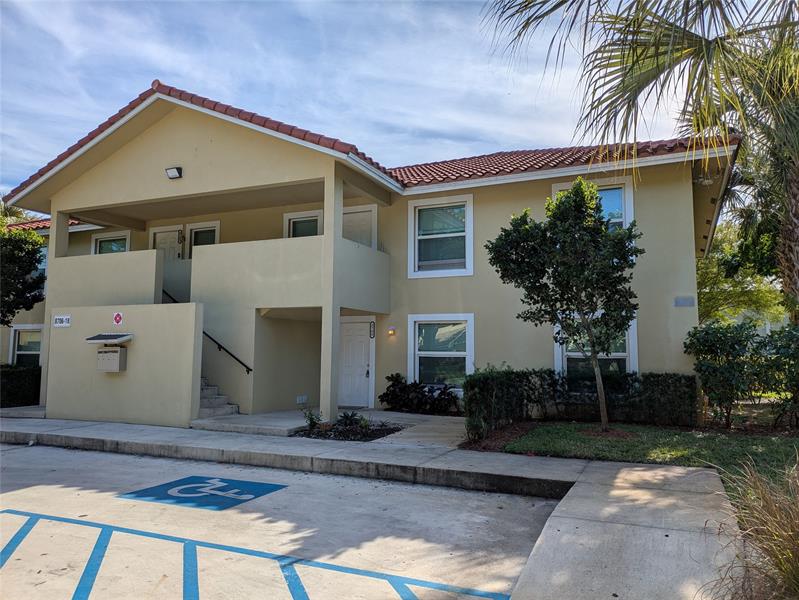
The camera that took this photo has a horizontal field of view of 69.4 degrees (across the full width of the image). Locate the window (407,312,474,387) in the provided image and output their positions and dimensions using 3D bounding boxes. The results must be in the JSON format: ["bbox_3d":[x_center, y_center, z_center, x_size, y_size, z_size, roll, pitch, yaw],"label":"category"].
[{"bbox_3d":[0.944,1.279,13.234,1.600,1.906,0.125,-2,-5,24],"label":"window"}]

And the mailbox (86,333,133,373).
[{"bbox_3d":[-5.937,1.074,11.777,0.947,0.796,0.360,-2,-5,24],"label":"mailbox"}]

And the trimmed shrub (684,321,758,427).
[{"bbox_3d":[5.907,1.350,10.598,1.219,1.994,1.136,-2,-5,24],"label":"trimmed shrub"}]

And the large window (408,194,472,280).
[{"bbox_3d":[0.959,-1.479,13.460,1.594,1.909,0.125,-2,-5,24],"label":"large window"}]

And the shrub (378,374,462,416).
[{"bbox_3d":[0.429,2.104,12.942,2.008,0.803,0.748,-2,-5,24],"label":"shrub"}]

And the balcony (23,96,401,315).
[{"bbox_3d":[-4.767,-2.076,14.238,9.487,4.848,3.255,-2,-5,24],"label":"balcony"}]

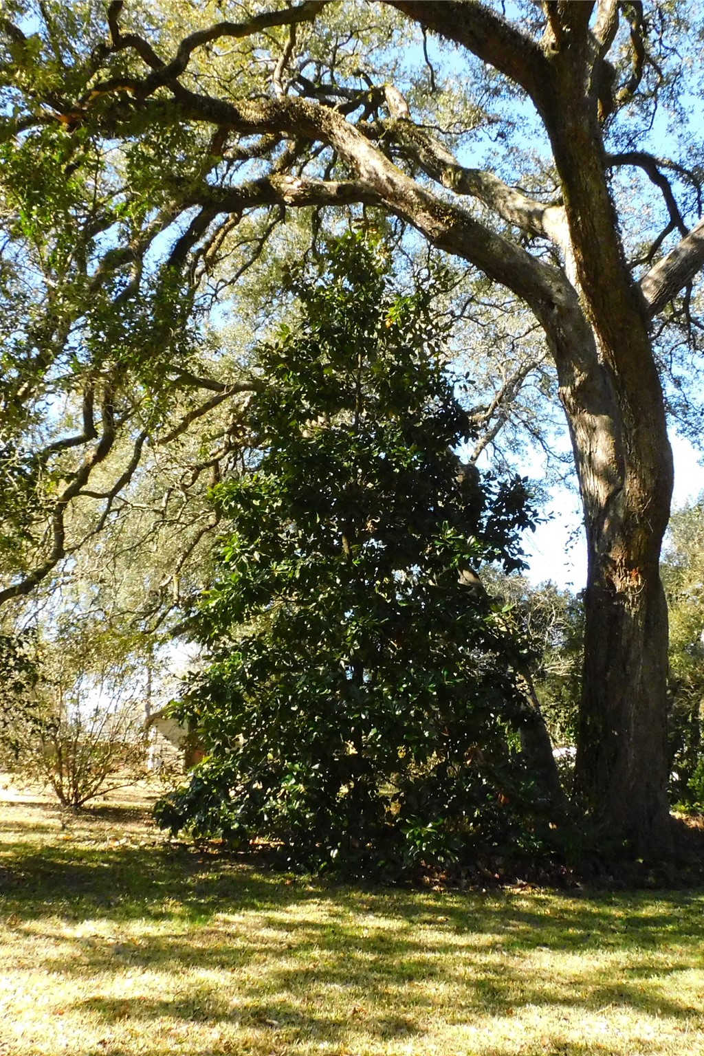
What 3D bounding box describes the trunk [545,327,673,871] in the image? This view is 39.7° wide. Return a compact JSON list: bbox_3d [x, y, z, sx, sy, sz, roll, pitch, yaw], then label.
[{"bbox_3d":[3.422,0.508,12.445,1.569,6.876,1.400,0,-11,0],"label":"trunk"}]

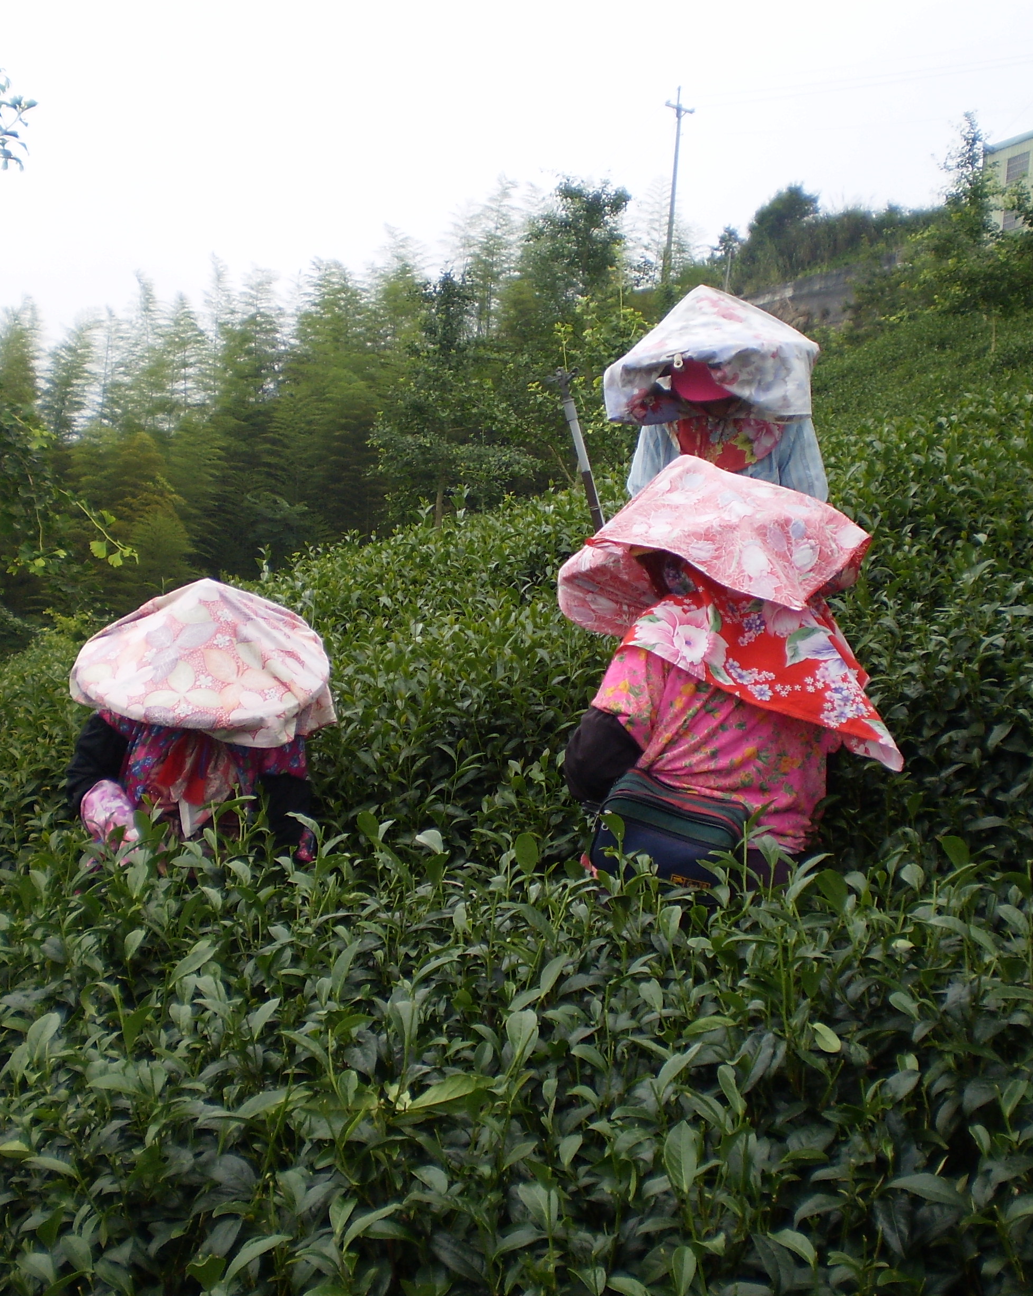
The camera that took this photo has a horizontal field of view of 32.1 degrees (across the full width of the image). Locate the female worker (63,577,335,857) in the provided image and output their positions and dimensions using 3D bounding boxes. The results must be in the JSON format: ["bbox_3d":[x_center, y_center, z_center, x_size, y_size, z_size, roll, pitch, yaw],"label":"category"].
[{"bbox_3d":[-0.628,0.578,3.417,0.540,1.400,0.520,2,1,-3],"label":"female worker"}]

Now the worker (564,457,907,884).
[{"bbox_3d":[0.298,0.411,3.017,0.540,1.430,0.550,1,2,-37],"label":"worker"}]

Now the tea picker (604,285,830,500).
[{"bbox_3d":[0.419,-0.031,4.069,0.520,1.550,0.450,3,1,7],"label":"tea picker"}]

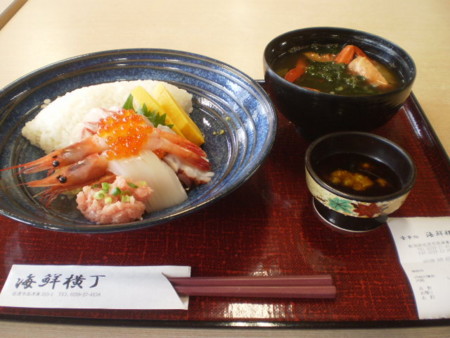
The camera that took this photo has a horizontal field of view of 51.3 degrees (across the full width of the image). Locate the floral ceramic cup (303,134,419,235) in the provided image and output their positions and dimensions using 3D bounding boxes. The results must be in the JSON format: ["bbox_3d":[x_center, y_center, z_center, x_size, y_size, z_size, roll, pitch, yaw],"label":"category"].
[{"bbox_3d":[0.106,0.013,0.380,0.083,0.045,0.083,1,40,0],"label":"floral ceramic cup"}]

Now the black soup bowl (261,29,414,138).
[{"bbox_3d":[0.105,-0.073,0.458,0.138,0.077,0.138,1,40,0],"label":"black soup bowl"}]

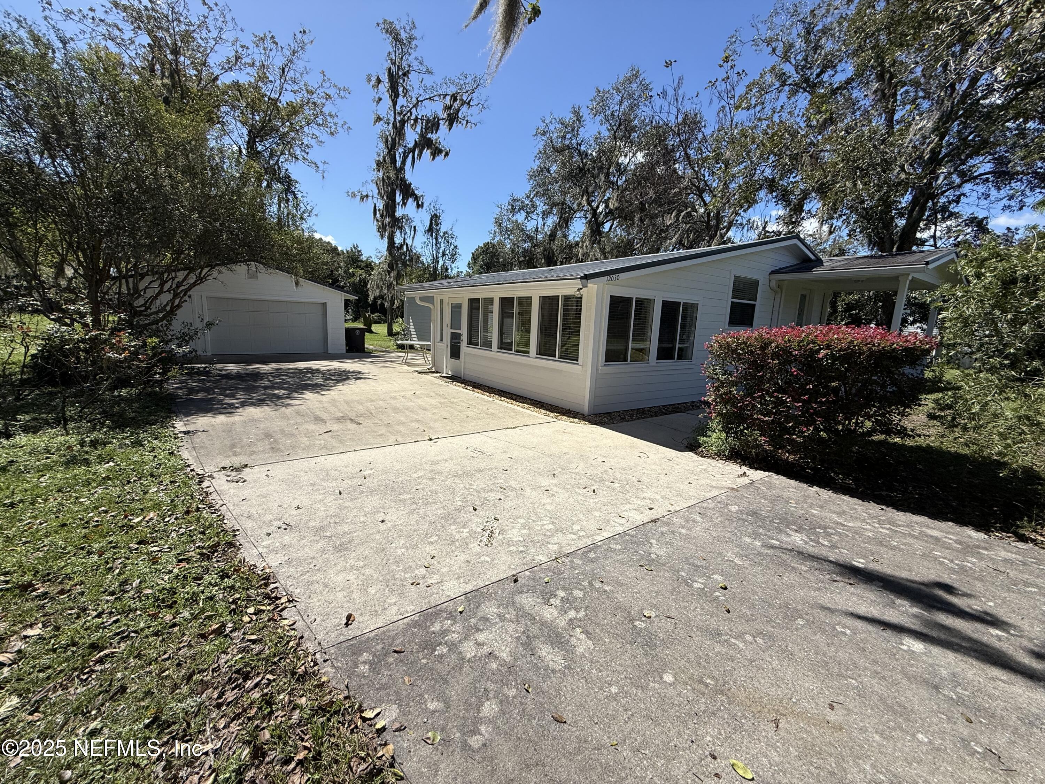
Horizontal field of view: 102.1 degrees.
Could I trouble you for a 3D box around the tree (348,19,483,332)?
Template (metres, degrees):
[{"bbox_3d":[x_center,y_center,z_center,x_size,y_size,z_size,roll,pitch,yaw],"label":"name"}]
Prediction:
[{"bbox_3d":[-8.276,-16.216,33.589,10.900,23.300,9.000,-4,12,-35],"label":"tree"}]

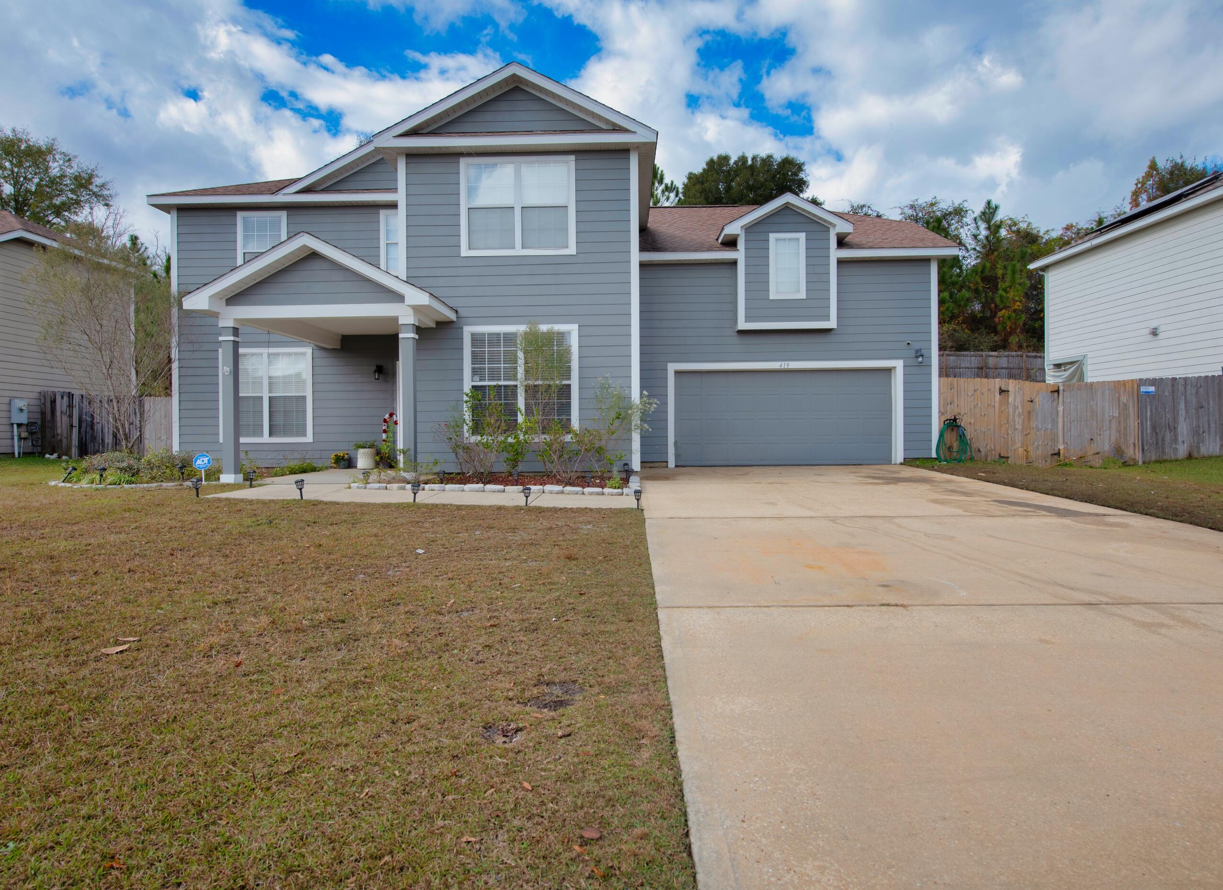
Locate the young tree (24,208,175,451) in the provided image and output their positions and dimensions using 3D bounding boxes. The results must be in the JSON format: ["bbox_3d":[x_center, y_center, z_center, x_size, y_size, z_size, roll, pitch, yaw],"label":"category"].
[{"bbox_3d":[-9.150,-1.800,12.600,2.800,4.600,2.700,-1,1,1],"label":"young tree"}]

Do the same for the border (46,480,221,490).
[{"bbox_3d":[-7.400,0.620,10.800,2.950,0.110,0.750,-1,1,1],"label":"border"}]

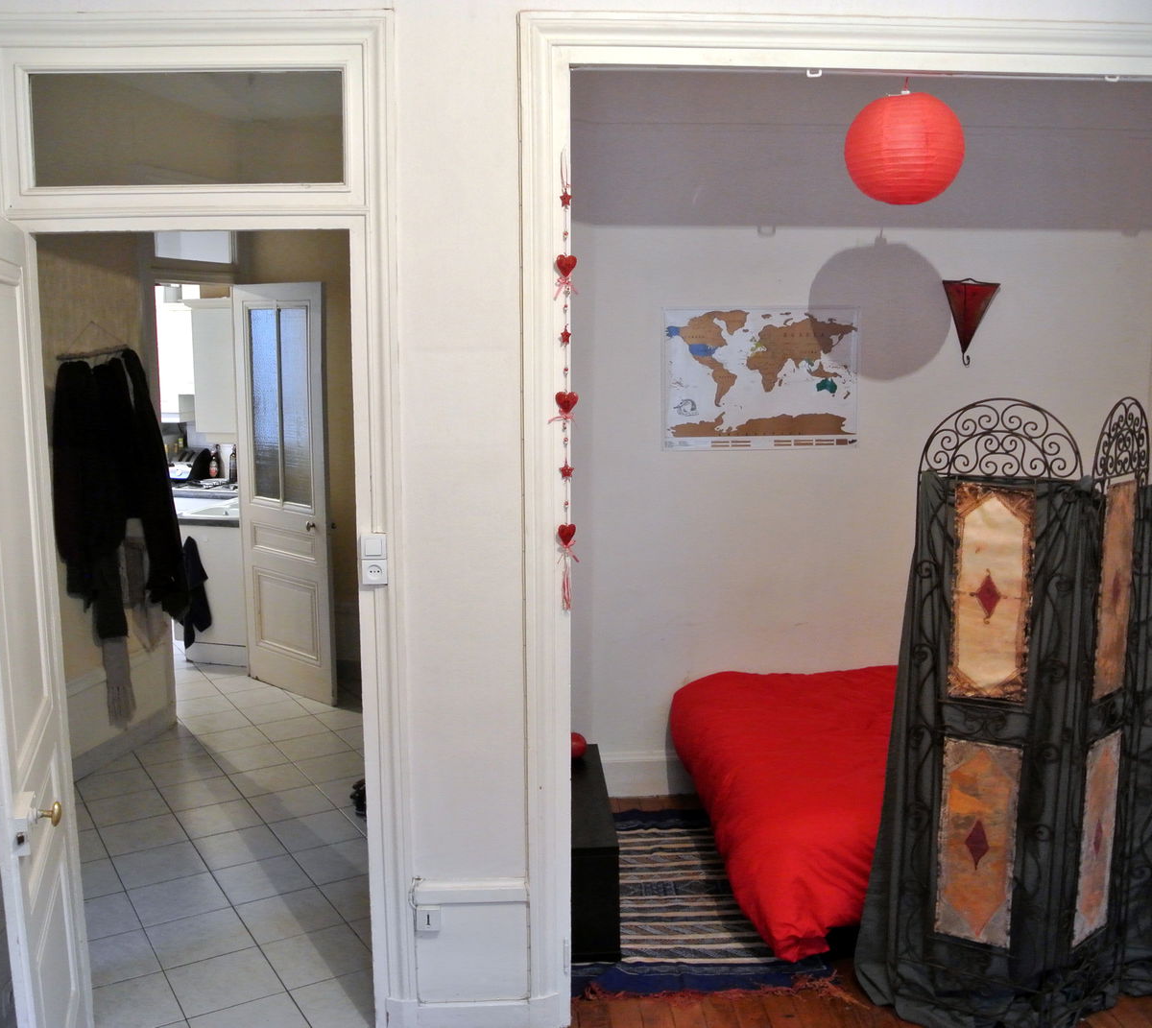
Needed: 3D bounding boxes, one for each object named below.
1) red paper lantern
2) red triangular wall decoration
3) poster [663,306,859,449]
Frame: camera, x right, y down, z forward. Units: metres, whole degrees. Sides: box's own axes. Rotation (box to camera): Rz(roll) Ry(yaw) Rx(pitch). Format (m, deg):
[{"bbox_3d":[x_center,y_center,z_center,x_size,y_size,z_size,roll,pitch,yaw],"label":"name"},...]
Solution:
[{"bbox_3d":[1.085,-1.206,3.801,0.405,0.380,0.405,-1,8,-2],"label":"red paper lantern"},{"bbox_3d":[1.627,-0.791,4.757,0.244,0.357,0.100,-1,8,-2],"label":"red triangular wall decoration"},{"bbox_3d":[0.774,-0.559,4.802,0.822,0.592,0.015,-1,8,-2],"label":"poster"}]

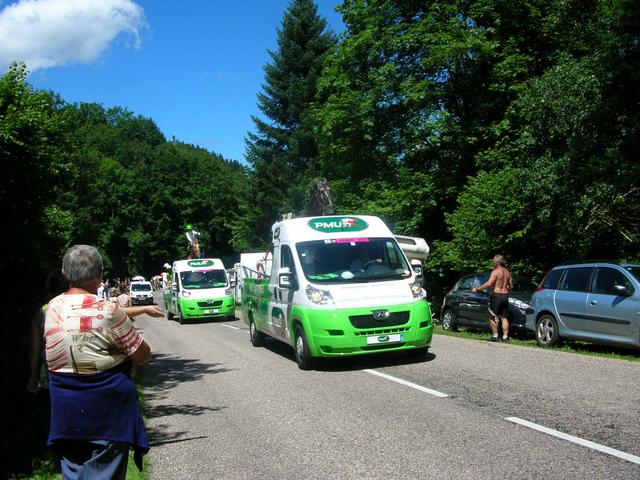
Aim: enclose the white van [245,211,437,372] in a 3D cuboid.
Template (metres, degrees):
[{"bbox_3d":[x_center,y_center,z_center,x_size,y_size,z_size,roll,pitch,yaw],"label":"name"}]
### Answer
[{"bbox_3d":[0.120,0.860,11.956,2.070,2.500,5.450,1,-4,-17],"label":"white van"}]

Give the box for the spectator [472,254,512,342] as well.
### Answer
[{"bbox_3d":[3.562,1.207,13.400,0.750,1.800,0.450,-1,-4,5],"label":"spectator"}]

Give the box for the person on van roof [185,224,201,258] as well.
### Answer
[{"bbox_3d":[-5.367,0.127,27.305,0.660,1.550,0.650,1,-4,-20],"label":"person on van roof"}]

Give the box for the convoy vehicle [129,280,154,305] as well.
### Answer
[{"bbox_3d":[-14.513,4.365,53.000,1.860,1.900,4.400,1,-4,-15],"label":"convoy vehicle"}]

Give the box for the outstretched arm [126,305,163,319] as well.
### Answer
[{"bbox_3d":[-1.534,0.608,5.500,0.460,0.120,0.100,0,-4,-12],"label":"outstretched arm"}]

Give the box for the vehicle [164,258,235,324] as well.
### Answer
[{"bbox_3d":[-4.940,2.072,26.628,2.070,2.500,5.450,1,-4,-20],"label":"vehicle"}]

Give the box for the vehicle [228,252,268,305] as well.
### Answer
[{"bbox_3d":[-4.656,2.737,46.000,2.300,3.400,6.300,1,-4,-17],"label":"vehicle"}]

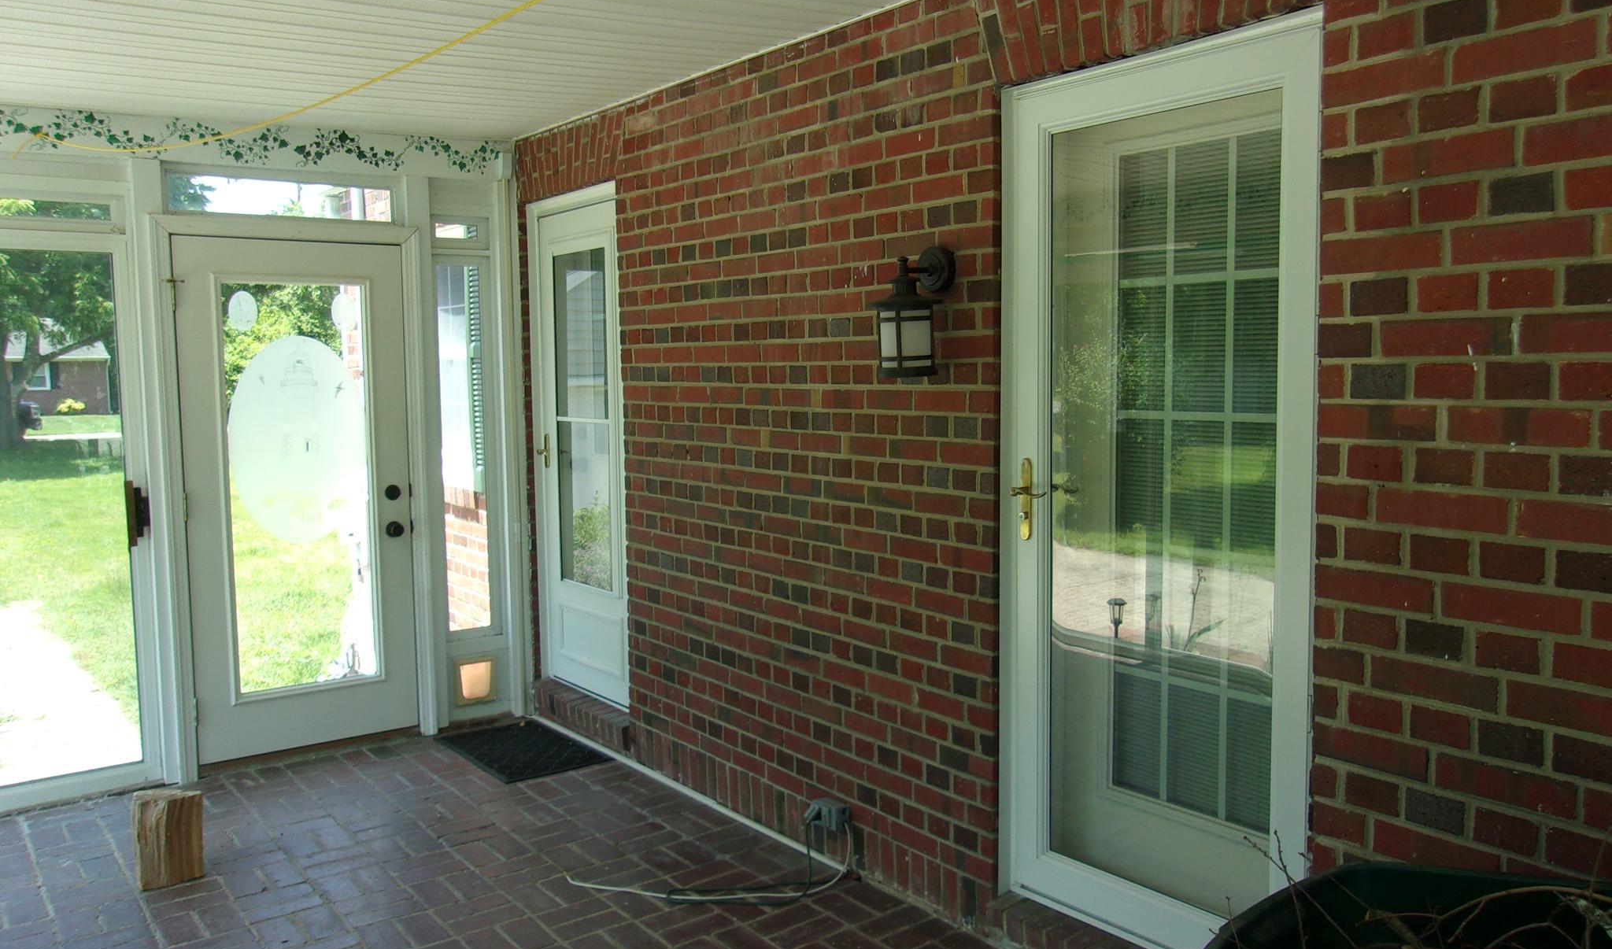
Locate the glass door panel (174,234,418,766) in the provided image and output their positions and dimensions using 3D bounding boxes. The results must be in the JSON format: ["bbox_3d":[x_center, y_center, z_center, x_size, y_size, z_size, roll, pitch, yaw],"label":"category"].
[{"bbox_3d":[-2.020,0.089,5.041,0.864,2.021,0.045,-4,6,-38],"label":"glass door panel"}]

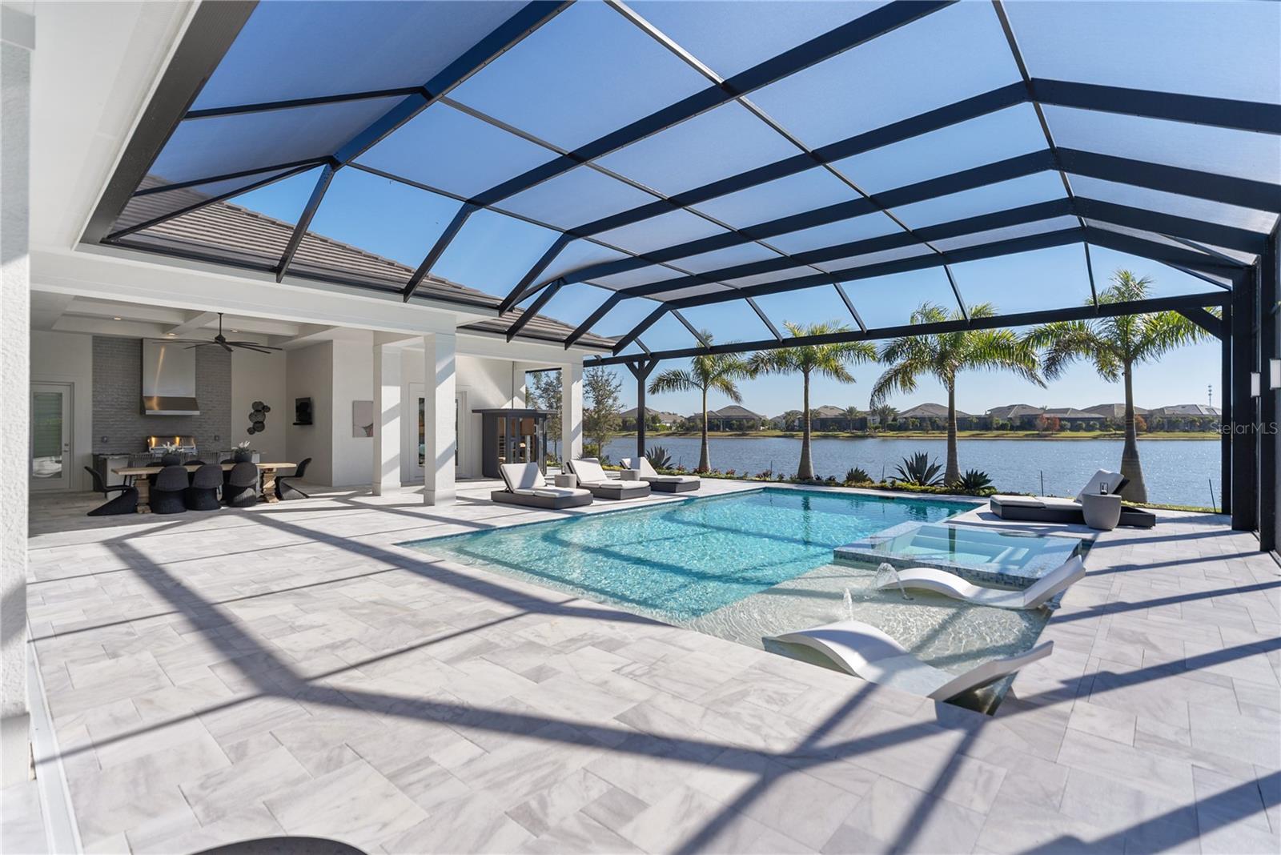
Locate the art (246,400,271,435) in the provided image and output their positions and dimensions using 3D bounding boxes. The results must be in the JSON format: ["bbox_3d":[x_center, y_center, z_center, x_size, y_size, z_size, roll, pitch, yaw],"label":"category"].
[{"bbox_3d":[-11.018,-0.261,16.443,0.080,0.966,0.582,0,1,41],"label":"art"}]

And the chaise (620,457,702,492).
[{"bbox_3d":[0.356,1.121,13.912,1.870,0.720,0.960,0,0,37],"label":"chaise"}]

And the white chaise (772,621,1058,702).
[{"bbox_3d":[1.766,1.577,3.976,0.621,0.636,1.793,0,0,-30],"label":"white chaise"}]

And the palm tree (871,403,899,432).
[{"bbox_3d":[57.800,-2.450,135.000,6.000,6.600,6.000,0,0,23],"label":"palm tree"}]

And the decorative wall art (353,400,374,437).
[{"bbox_3d":[-7.060,-0.205,14.803,0.050,0.930,0.800,0,1,41],"label":"decorative wall art"}]

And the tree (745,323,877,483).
[{"bbox_3d":[5.050,-0.800,17.000,3.650,4.780,3.500,0,0,17],"label":"tree"}]

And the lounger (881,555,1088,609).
[{"bbox_3d":[3.409,1.562,5.789,1.793,0.636,0.621,0,0,34],"label":"lounger"}]

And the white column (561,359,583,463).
[{"bbox_3d":[-2.031,-0.197,17.016,0.430,3.320,0.430,0,1,41],"label":"white column"}]

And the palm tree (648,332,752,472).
[{"bbox_3d":[1.922,-0.795,18.391,3.350,4.586,3.350,0,0,0],"label":"palm tree"}]

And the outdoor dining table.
[{"bbox_3d":[-8.320,1.133,11.000,1.050,0.755,2.750,0,0,42],"label":"outdoor dining table"}]

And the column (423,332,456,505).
[{"bbox_3d":[-3.960,-0.155,11.217,0.430,3.320,0.430,0,1,41],"label":"column"}]

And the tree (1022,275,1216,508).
[{"bbox_3d":[9.980,-0.840,11.900,3.300,4.860,3.300,0,0,40],"label":"tree"}]

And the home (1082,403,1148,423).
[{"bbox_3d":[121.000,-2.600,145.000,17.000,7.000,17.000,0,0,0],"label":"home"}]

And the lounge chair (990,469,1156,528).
[{"bbox_3d":[6.980,1.120,9.280,1.930,0.780,0.950,0,0,29],"label":"lounge chair"}]

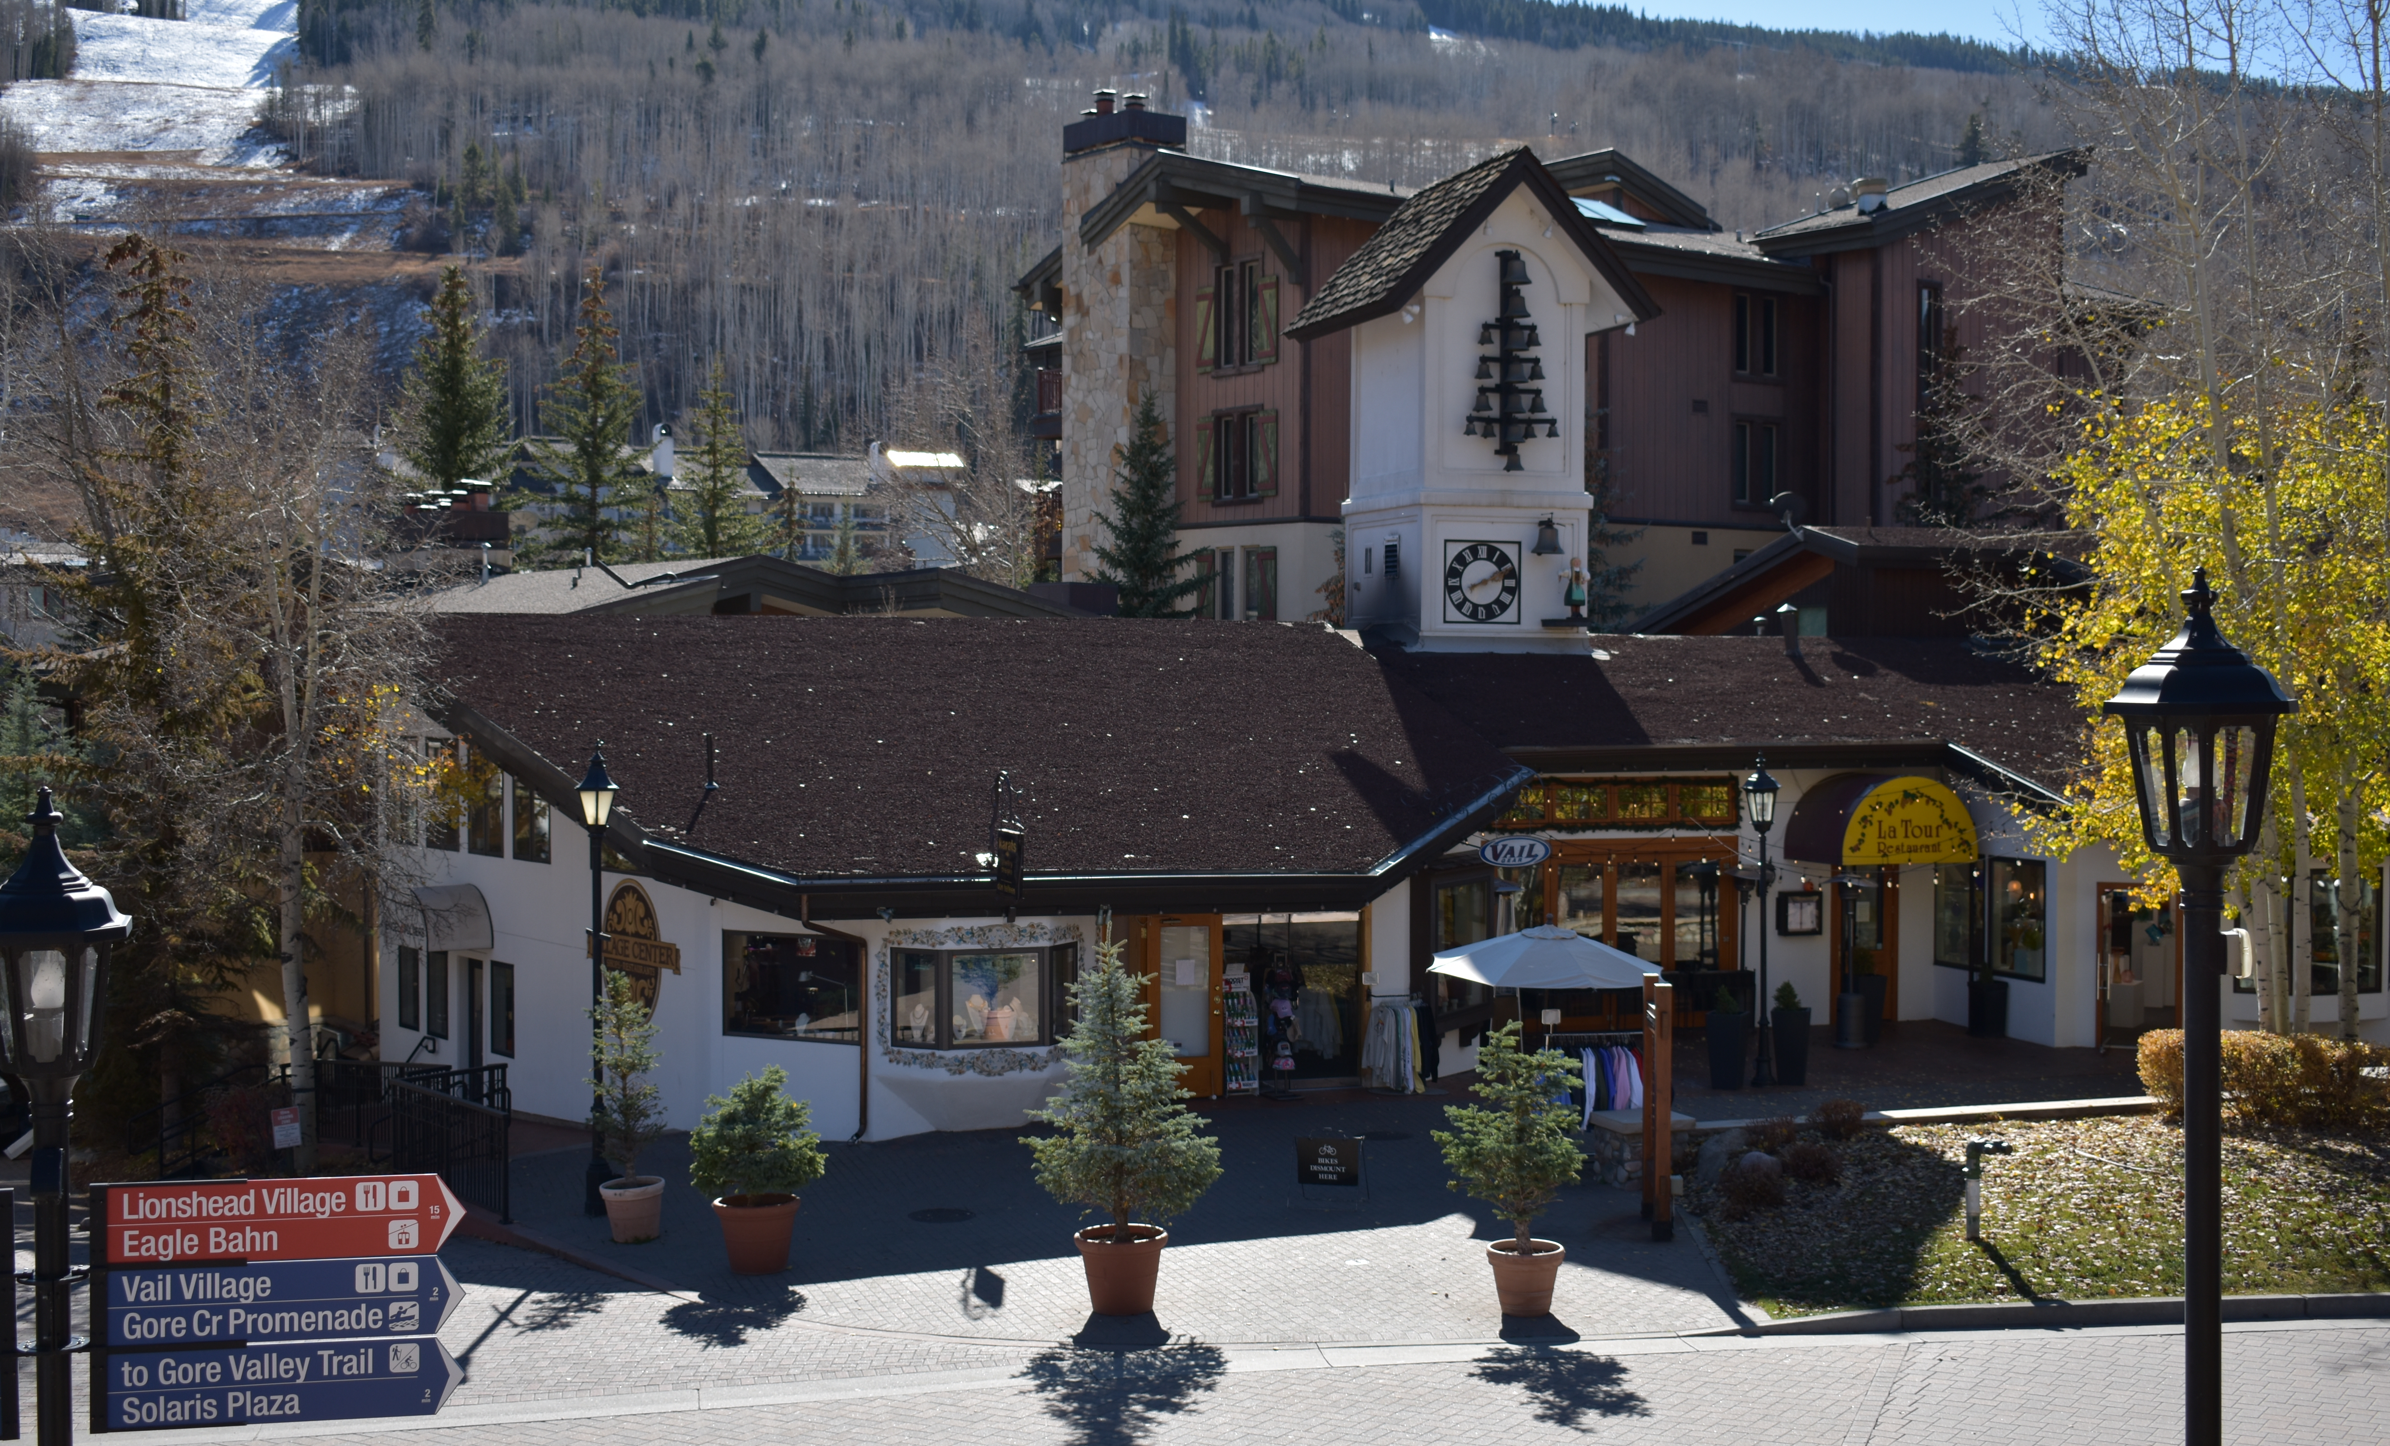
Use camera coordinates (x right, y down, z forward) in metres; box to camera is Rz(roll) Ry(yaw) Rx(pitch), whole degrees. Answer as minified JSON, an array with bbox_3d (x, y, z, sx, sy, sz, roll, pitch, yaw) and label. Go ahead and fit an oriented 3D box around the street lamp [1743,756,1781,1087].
[{"bbox_3d":[7.009,2.422,34.332,0.465,4.070,0.465,0,1,-14],"label":"street lamp"}]

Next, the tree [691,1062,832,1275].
[{"bbox_3d":[-3.790,3.890,24.250,1.180,1.830,1.150,0,0,0],"label":"tree"}]

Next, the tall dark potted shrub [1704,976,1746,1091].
[{"bbox_3d":[6.536,3.808,34.222,0.460,1.315,0.460,0,1,-14],"label":"tall dark potted shrub"}]

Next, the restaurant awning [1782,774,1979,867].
[{"bbox_3d":[9.552,1.340,38.965,2.043,1.281,1.650,0,1,-13],"label":"restaurant awning"}]

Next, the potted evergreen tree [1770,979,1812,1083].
[{"bbox_3d":[7.490,3.890,35.000,0.510,1.310,0.510,0,0,-6],"label":"potted evergreen tree"}]

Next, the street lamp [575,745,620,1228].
[{"bbox_3d":[-5.750,2.490,26.850,0.410,4.510,0.410,0,0,0],"label":"street lamp"}]

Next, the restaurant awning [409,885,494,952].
[{"bbox_3d":[-10.580,2.680,38.850,0.950,0.920,1.850,0,1,-34],"label":"restaurant awning"}]

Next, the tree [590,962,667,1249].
[{"bbox_3d":[-5.200,3.520,25.600,0.710,2.520,0.710,0,0,0],"label":"tree"}]

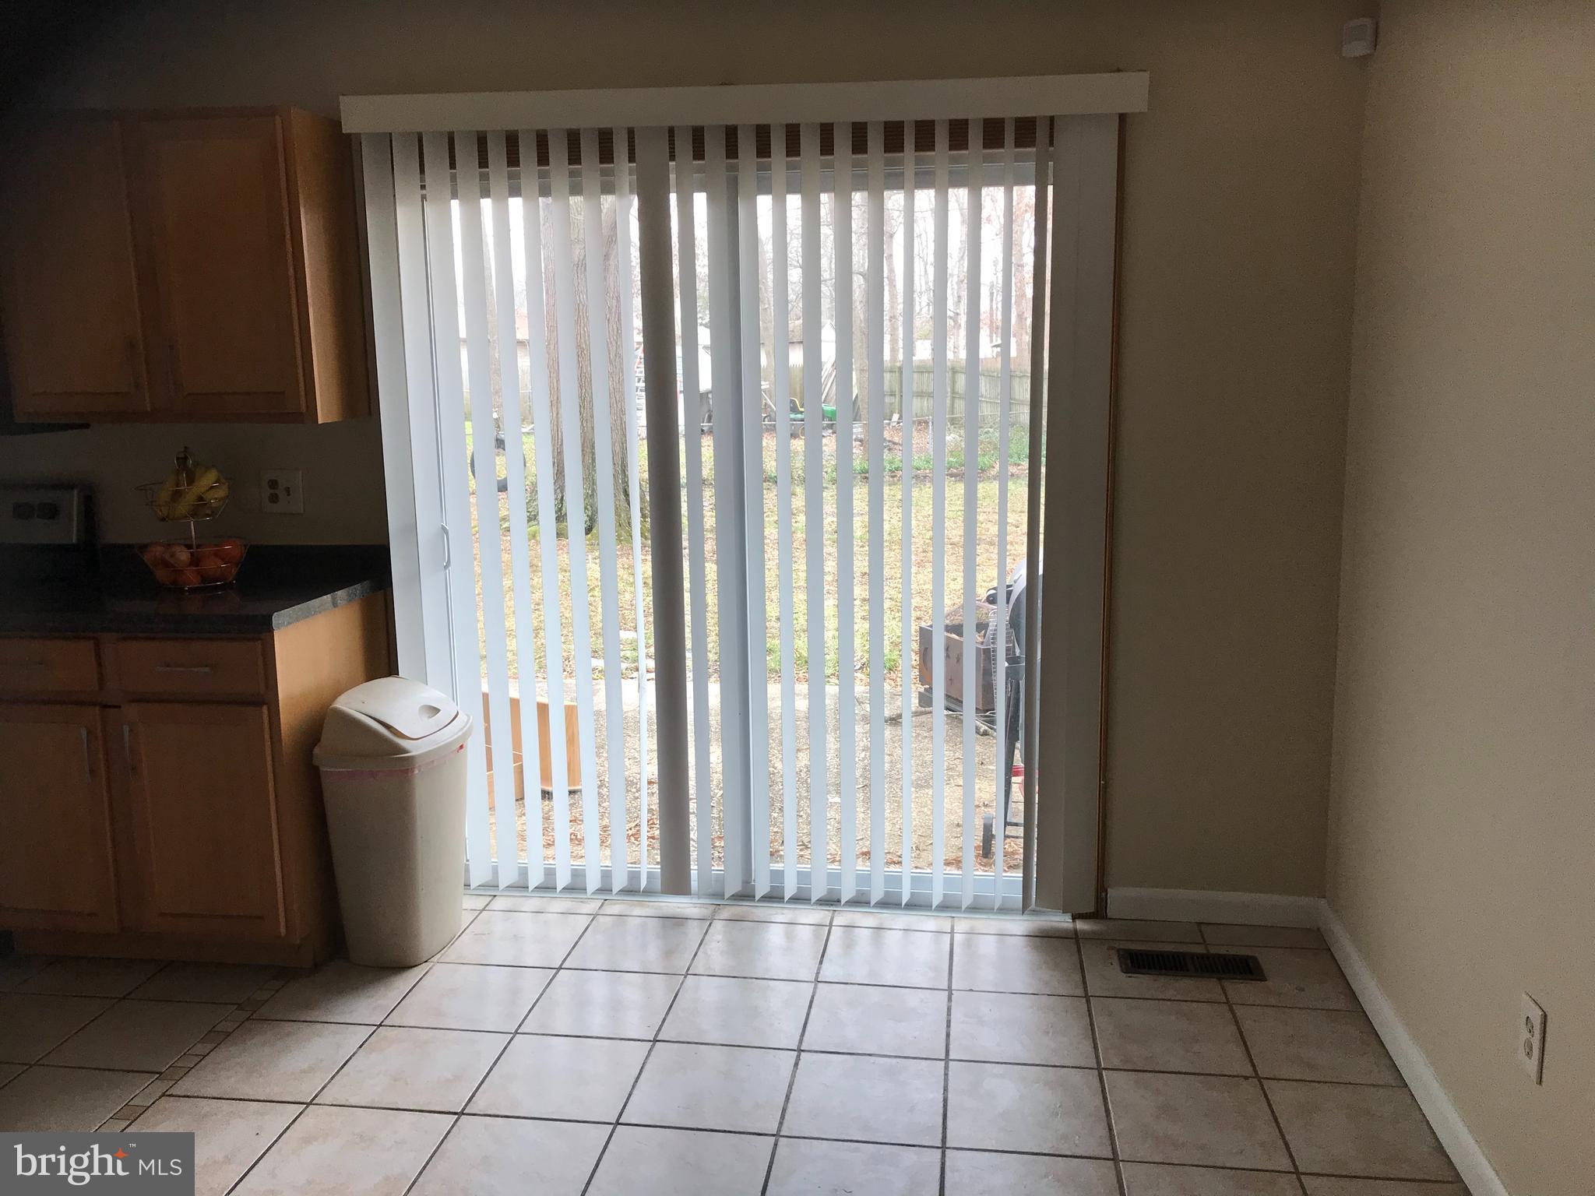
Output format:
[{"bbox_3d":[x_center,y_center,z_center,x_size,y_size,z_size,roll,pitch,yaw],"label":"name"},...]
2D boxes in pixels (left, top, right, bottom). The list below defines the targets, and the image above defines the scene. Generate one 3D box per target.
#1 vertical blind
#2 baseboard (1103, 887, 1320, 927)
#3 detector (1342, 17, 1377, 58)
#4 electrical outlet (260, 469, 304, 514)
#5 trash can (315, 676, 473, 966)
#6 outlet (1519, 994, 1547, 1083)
[{"bbox_3d":[-0.151,-0.224,3.424,2.000,2.120,0.120,1,10,8],"label":"vertical blind"},{"bbox_3d":[1.130,0.843,3.510,0.564,0.086,0.015,1,10,8],"label":"baseboard"},{"bbox_3d":[1.334,-1.329,3.062,0.045,0.083,0.068,-8,12,-37],"label":"detector"},{"bbox_3d":[-1.463,-0.302,3.666,0.121,0.120,0.009,1,10,8],"label":"electrical outlet"},{"bbox_3d":[-1.046,0.576,3.407,0.310,0.695,0.375,1,10,8],"label":"trash can"},{"bbox_3d":[1.237,0.743,2.177,0.009,0.123,0.079,1,10,8],"label":"outlet"}]

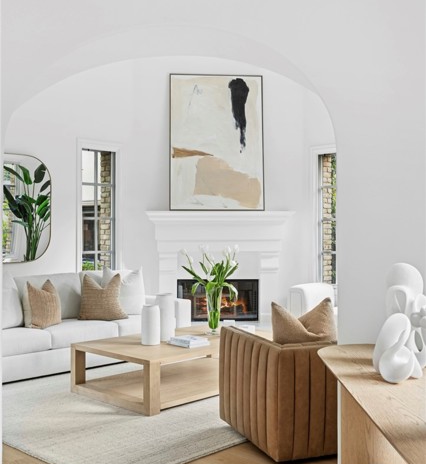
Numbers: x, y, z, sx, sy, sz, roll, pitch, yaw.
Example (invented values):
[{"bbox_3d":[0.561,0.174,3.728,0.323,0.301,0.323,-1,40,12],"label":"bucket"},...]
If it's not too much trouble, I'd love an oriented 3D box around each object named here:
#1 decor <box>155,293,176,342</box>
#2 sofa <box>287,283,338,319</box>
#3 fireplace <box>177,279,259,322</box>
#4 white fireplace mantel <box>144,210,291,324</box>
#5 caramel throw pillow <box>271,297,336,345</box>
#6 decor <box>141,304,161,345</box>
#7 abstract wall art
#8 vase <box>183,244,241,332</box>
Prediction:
[{"bbox_3d":[-0.430,0.773,5.500,0.185,0.415,0.185,0,0,0],"label":"decor"},{"bbox_3d":[1.400,1.000,6.740,0.850,0.800,0.870,0,0,44],"label":"sofa"},{"bbox_3d":[0.068,0.880,7.860,1.050,0.560,0.300,0,0,-3],"label":"fireplace"},{"bbox_3d":[0.090,0.451,7.690,1.850,1.420,0.300,0,0,-3],"label":"white fireplace mantel"},{"bbox_3d":[0.630,0.690,4.000,0.480,0.490,0.170,0,10,-21],"label":"caramel throw pillow"},{"bbox_3d":[-0.545,0.815,5.320,0.165,0.334,0.165,0,0,0],"label":"decor"},{"bbox_3d":[0.040,-1.150,7.740,1.235,1.785,0.050,0,-4,-5],"label":"abstract wall art"},{"bbox_3d":[-0.030,0.554,5.820,0.550,0.856,0.500,0,0,0],"label":"vase"}]

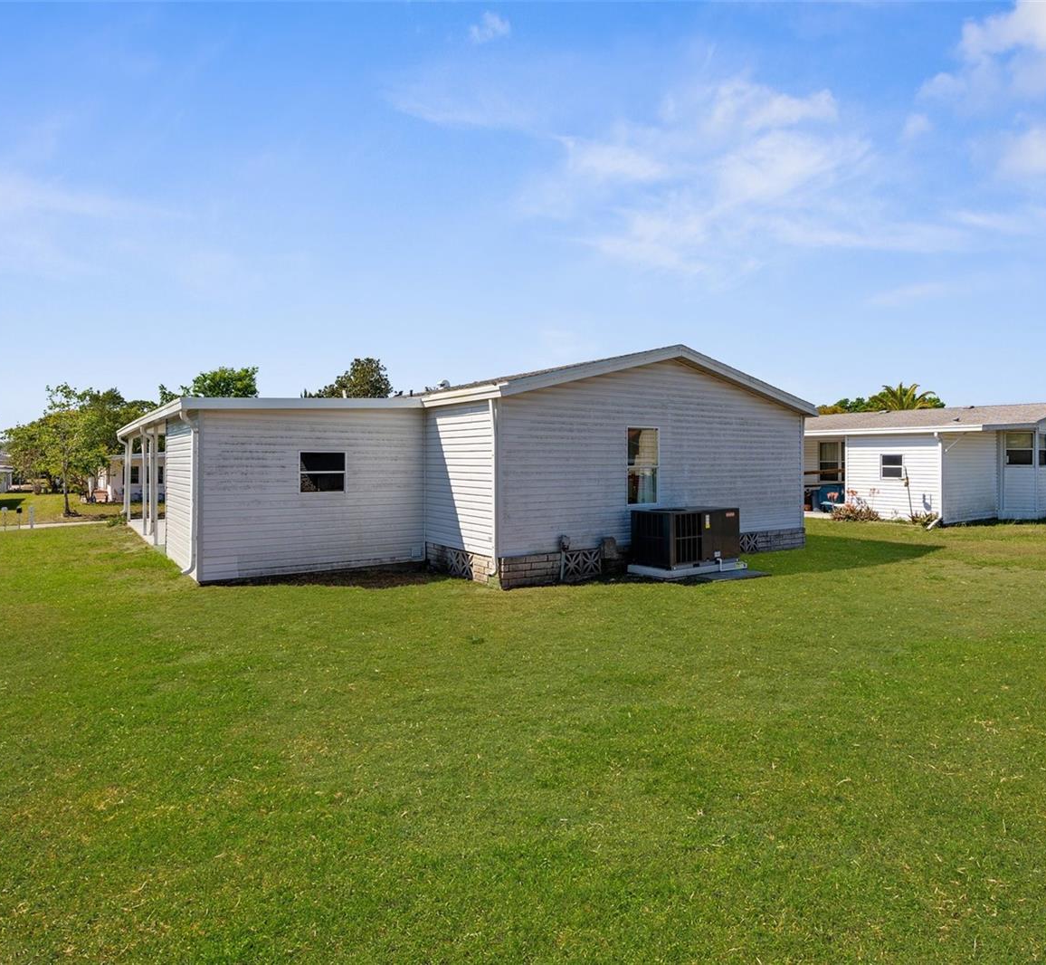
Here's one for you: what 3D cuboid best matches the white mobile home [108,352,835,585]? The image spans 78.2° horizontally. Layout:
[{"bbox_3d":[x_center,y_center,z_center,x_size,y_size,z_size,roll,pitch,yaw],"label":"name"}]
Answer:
[{"bbox_3d":[-3.314,-0.617,16.250,10.900,3.580,16.370,-1,2,-35],"label":"white mobile home"}]

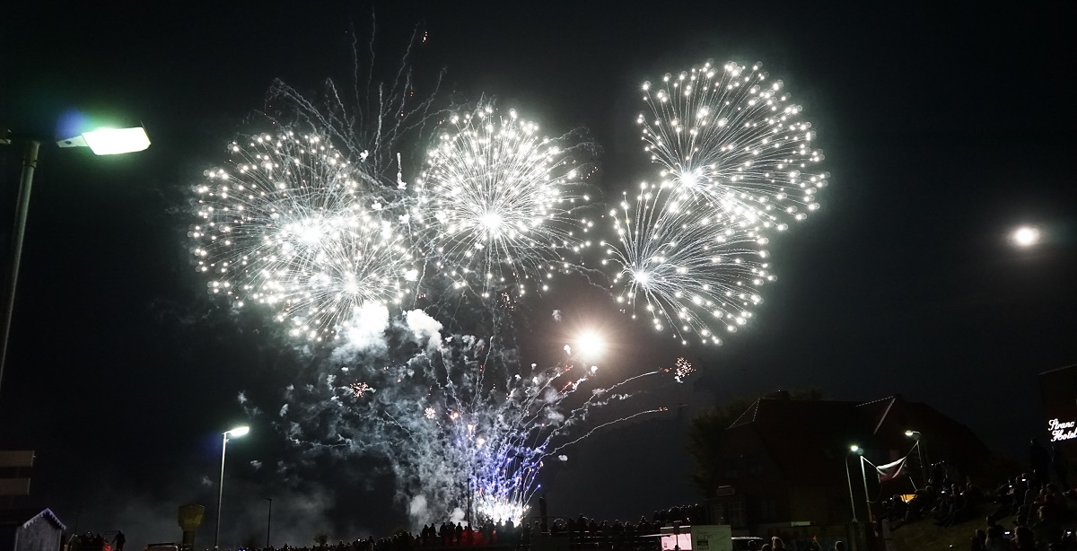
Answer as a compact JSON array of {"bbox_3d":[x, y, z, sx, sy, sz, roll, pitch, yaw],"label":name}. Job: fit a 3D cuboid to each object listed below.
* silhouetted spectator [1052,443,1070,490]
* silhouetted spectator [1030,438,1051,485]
[{"bbox_3d":[19.014,6.982,30.500,0.500,1.720,0.380,5,-19,-20],"label":"silhouetted spectator"},{"bbox_3d":[17.596,6.551,29.300,0.520,1.750,0.400,8,-20,-28],"label":"silhouetted spectator"}]

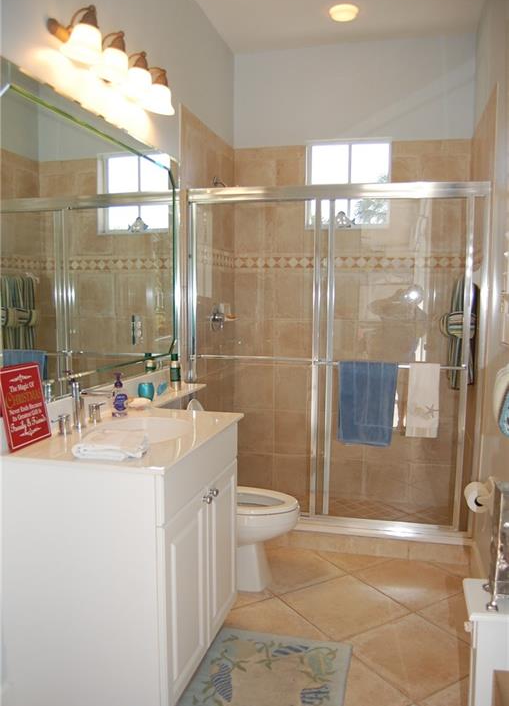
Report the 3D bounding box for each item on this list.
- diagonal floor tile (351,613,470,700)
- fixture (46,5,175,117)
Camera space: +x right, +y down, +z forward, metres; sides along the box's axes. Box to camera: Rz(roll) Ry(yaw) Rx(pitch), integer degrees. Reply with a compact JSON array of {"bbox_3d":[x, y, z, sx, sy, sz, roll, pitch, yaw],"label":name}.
[{"bbox_3d":[0.607,1.138,2.176,0.412,0.012,0.412,-2,6,-31],"label":"diagonal floor tile"},{"bbox_3d":[-0.505,-1.096,2.226,0.203,0.208,0.764,2,5,14],"label":"fixture"}]

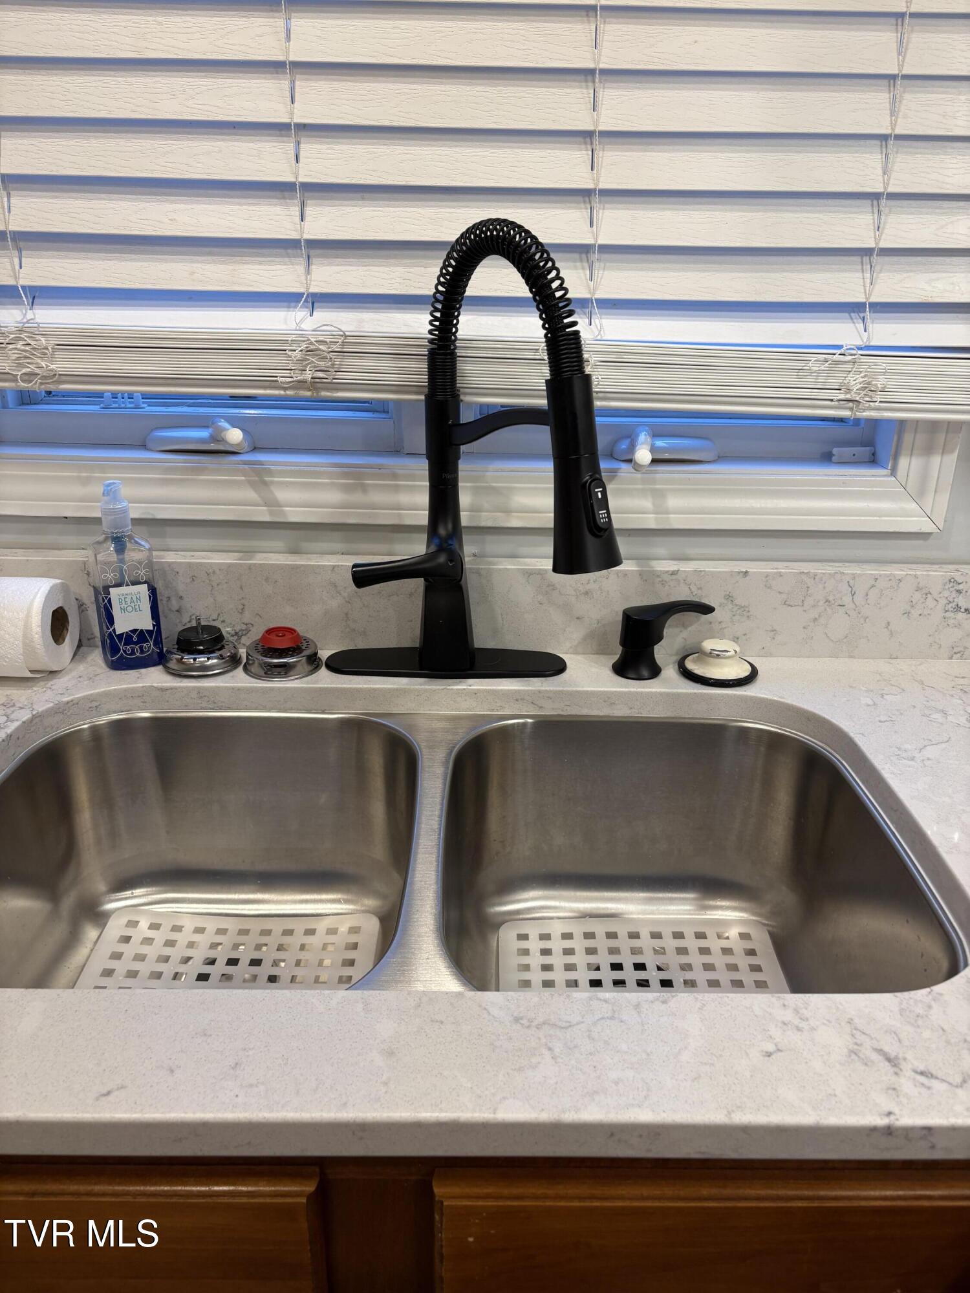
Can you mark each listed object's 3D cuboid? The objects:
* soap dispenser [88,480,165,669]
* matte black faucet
[{"bbox_3d":[-0.380,-0.076,1.021,0.061,0.200,0.042,-3,24,-9],"label":"soap dispenser"},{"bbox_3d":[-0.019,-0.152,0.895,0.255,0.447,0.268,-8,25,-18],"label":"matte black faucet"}]

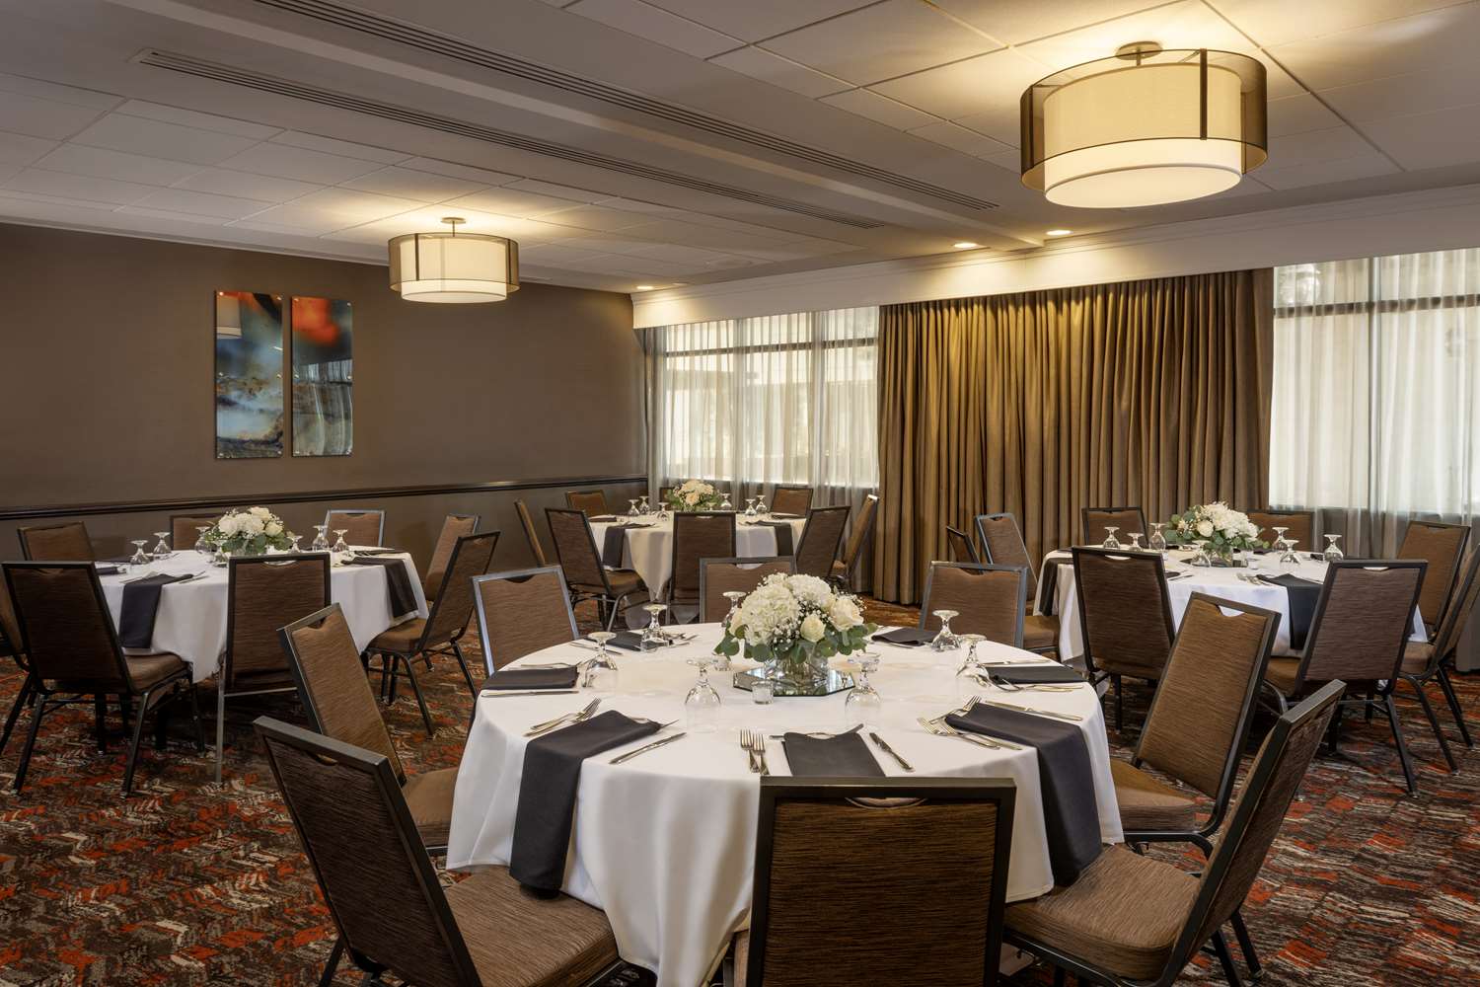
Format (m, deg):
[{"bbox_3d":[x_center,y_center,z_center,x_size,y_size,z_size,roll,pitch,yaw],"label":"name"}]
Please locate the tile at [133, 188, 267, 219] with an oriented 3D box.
[{"bbox_3d":[-3.034,-1.650,5.611,0.610,0.020,0.610,4,6,44],"label":"tile"}]

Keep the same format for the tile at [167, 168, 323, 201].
[{"bbox_3d":[-2.574,-1.615,5.167,0.610,0.020,0.605,4,6,43],"label":"tile"}]

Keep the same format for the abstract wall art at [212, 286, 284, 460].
[{"bbox_3d":[-3.318,-0.794,6.689,0.030,1.112,0.432,4,6,44],"label":"abstract wall art"}]

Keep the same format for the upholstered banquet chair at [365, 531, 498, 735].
[{"bbox_3d":[-1.510,0.639,4.712,0.604,0.909,0.462,1,4,14],"label":"upholstered banquet chair"}]

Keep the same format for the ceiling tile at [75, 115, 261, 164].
[{"bbox_3d":[-2.485,-1.522,4.290,0.605,0.020,0.605,4,6,44],"label":"ceiling tile"}]

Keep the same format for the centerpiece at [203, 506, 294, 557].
[{"bbox_3d":[-2.490,0.202,5.010,0.420,0.280,0.420,0,4,0],"label":"centerpiece"}]

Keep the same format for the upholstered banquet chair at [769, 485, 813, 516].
[{"bbox_3d":[0.254,0.422,7.666,0.450,0.900,0.610,3,5,37],"label":"upholstered banquet chair"}]

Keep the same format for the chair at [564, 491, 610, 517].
[{"bbox_3d":[-0.971,0.437,7.458,0.610,0.900,0.450,4,6,42],"label":"chair"}]

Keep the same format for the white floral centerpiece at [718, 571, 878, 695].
[{"bbox_3d":[0.153,0.360,2.680,0.430,0.290,0.410,0,4,0],"label":"white floral centerpiece"}]

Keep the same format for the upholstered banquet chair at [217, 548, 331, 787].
[{"bbox_3d":[-1.968,0.672,4.169,0.450,0.900,0.610,-2,5,-31],"label":"upholstered banquet chair"}]

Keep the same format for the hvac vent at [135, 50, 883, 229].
[{"bbox_3d":[-0.592,-1.586,4.756,0.160,0.040,4.068,4,6,45],"label":"hvac vent"}]

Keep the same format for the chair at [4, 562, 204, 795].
[{"bbox_3d":[-2.554,0.691,3.965,0.462,0.909,0.604,0,4,4],"label":"chair"}]

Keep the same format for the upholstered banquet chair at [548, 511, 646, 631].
[{"bbox_3d":[-0.866,0.530,6.151,0.450,0.900,0.610,3,5,40],"label":"upholstered banquet chair"}]

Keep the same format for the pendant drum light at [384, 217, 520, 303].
[{"bbox_3d":[-1.742,-1.436,6.017,0.770,0.470,0.770,0,4,0],"label":"pendant drum light"}]

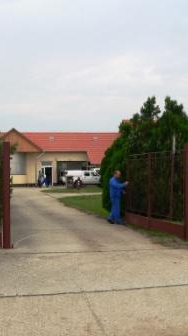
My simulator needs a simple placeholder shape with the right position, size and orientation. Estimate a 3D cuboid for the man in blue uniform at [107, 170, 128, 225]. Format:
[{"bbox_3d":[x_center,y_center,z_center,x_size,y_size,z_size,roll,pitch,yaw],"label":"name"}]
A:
[{"bbox_3d":[0.772,0.969,15.300,0.680,1.740,0.520,0,-1,-6],"label":"man in blue uniform"}]

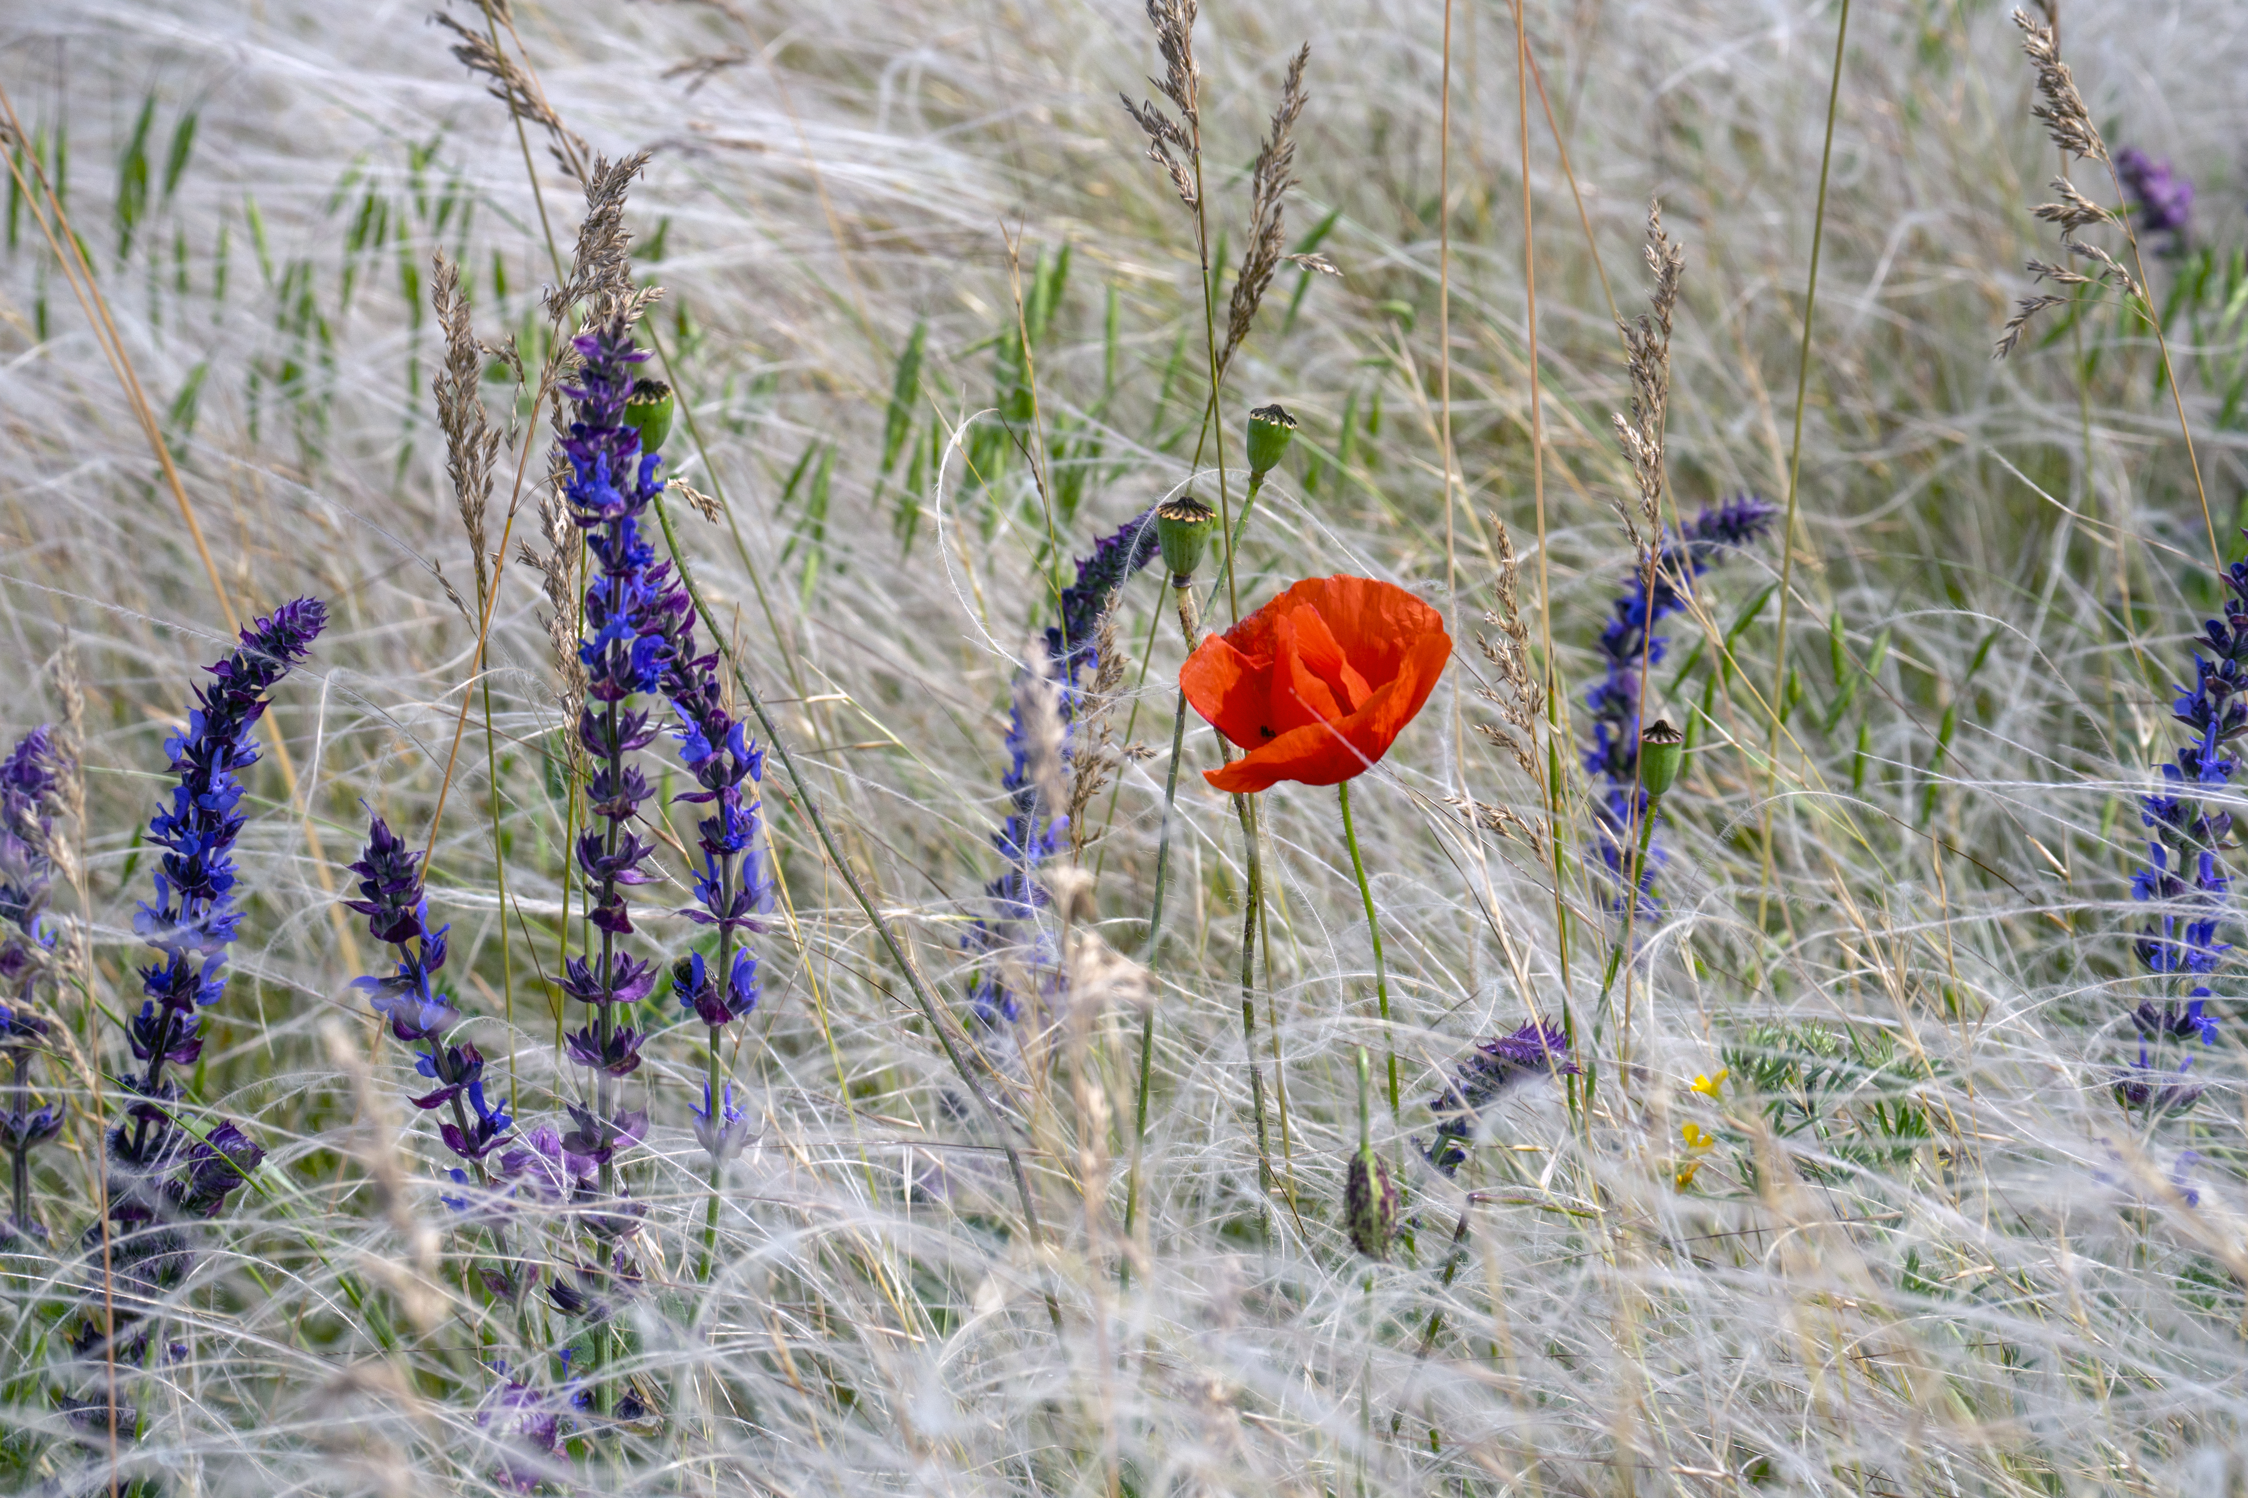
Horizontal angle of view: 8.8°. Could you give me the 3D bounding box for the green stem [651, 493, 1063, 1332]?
[{"bbox_3d":[-0.056,0.035,3.000,0.010,0.193,0.007,-26,10,0],"label":"green stem"}]

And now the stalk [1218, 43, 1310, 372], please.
[{"bbox_3d":[0.029,-0.114,3.060,0.012,0.069,0.011,14,10,0],"label":"stalk"}]

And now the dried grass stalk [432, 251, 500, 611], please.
[{"bbox_3d":[-0.138,-0.067,3.050,0.014,0.074,0.013,0,15,0],"label":"dried grass stalk"}]

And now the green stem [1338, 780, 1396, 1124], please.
[{"bbox_3d":[0.050,0.041,3.000,0.012,0.070,0.010,0,15,0],"label":"green stem"}]

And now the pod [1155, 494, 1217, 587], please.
[{"bbox_3d":[0.013,-0.043,3.000,0.012,0.016,0.012,0,15,0],"label":"pod"}]

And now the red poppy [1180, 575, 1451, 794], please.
[{"bbox_3d":[0.039,-0.013,3.000,0.056,0.041,0.052,0,12,0],"label":"red poppy"}]

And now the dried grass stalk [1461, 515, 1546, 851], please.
[{"bbox_3d":[0.079,-0.014,3.040,0.018,0.068,0.015,0,15,0],"label":"dried grass stalk"}]

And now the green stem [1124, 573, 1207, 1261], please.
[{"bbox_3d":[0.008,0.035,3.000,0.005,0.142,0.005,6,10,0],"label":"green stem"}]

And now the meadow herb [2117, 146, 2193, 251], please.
[{"bbox_3d":[0.268,-0.143,3.800,0.020,0.028,0.019,-9,12,0],"label":"meadow herb"}]

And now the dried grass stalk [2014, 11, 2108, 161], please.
[{"bbox_3d":[0.198,-0.141,3.100,0.011,0.037,0.010,-30,10,0],"label":"dried grass stalk"}]

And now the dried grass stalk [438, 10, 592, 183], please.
[{"bbox_3d":[-0.131,-0.141,3.150,0.013,0.048,0.011,-40,10,0],"label":"dried grass stalk"}]

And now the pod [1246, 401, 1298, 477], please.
[{"bbox_3d":[0.030,-0.064,3.020,0.011,0.013,0.011,0,15,0],"label":"pod"}]

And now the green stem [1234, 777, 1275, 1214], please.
[{"bbox_3d":[0.027,0.053,3.000,0.008,0.091,0.008,0,15,0],"label":"green stem"}]

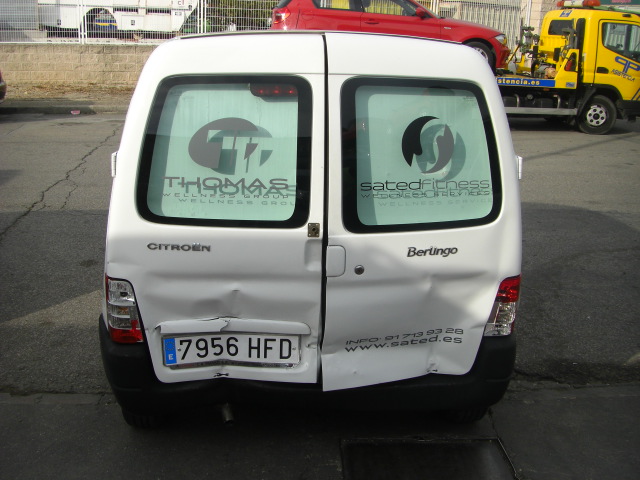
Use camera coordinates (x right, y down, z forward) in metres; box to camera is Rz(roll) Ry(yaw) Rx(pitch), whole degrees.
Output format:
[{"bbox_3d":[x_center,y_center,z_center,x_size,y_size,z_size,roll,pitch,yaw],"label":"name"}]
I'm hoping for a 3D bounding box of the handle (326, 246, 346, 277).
[{"bbox_3d":[0.062,0.081,2.635,0.078,0.117,0.030,0,6,-5],"label":"handle"}]

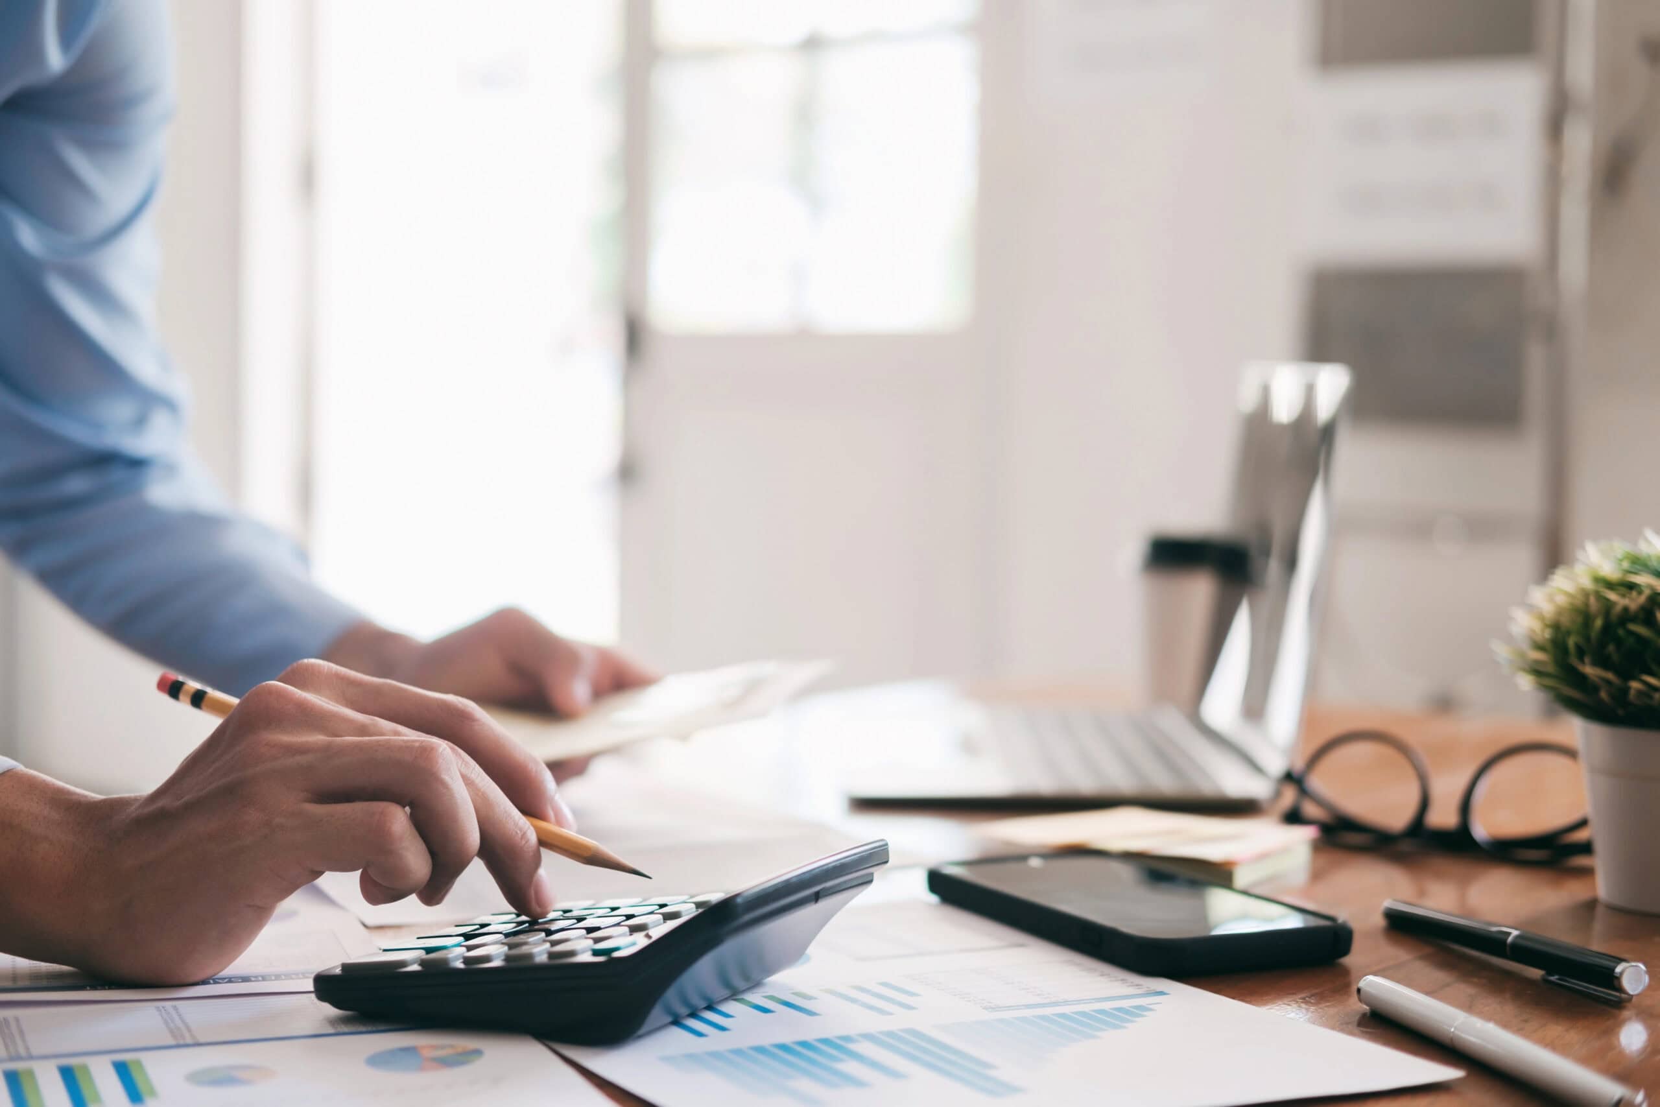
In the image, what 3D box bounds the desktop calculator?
[{"bbox_3d":[-0.069,0.112,0.743,0.139,0.047,0.110,2,3,24],"label":"desktop calculator"}]

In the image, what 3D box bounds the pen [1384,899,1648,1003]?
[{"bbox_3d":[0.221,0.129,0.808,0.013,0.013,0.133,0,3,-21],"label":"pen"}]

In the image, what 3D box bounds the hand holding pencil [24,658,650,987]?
[{"bbox_3d":[-0.148,0.083,0.786,0.197,0.101,0.098,1,2,12],"label":"hand holding pencil"}]

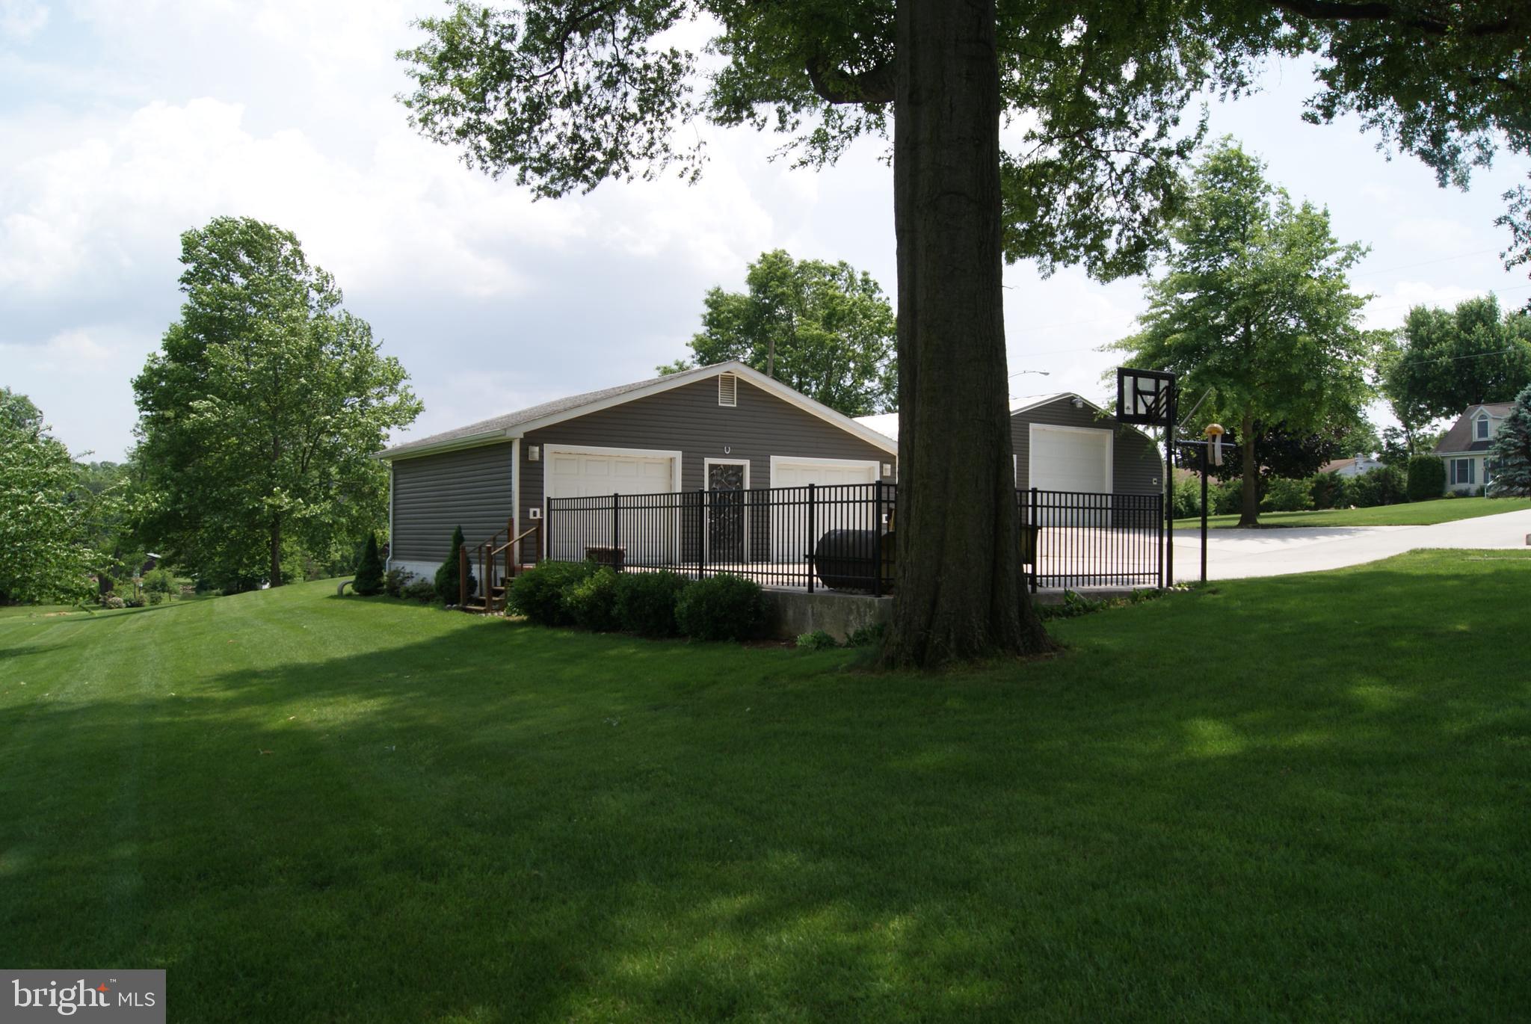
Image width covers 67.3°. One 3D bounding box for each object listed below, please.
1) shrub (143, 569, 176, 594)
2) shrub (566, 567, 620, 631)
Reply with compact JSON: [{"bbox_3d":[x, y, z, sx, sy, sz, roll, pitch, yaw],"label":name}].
[{"bbox_3d":[-26.930,3.160,51.000,1.500,1.350,1.400,0,-1,0],"label":"shrub"},{"bbox_3d":[-2.454,1.234,16.500,0.920,0.868,0.920,0,-1,0],"label":"shrub"}]

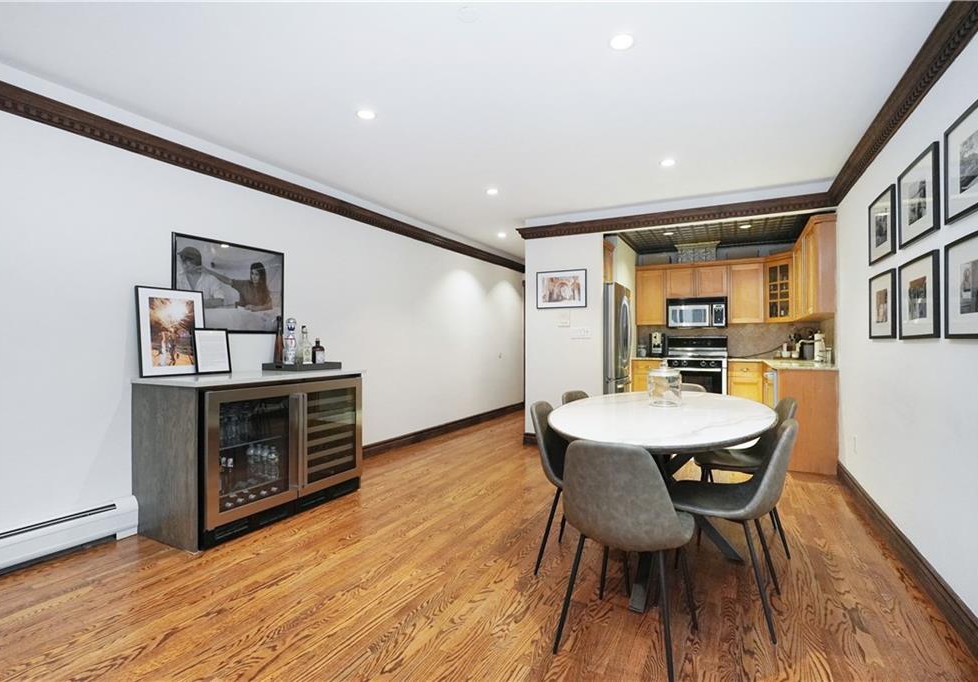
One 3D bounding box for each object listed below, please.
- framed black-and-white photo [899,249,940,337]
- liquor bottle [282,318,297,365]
[{"bbox_3d":[2.136,-0.209,2.270,0.022,0.400,0.500,0,0,28],"label":"framed black-and-white photo"},{"bbox_3d":[-1.454,0.015,3.336,0.090,0.360,0.090,0,0,28],"label":"liquor bottle"}]

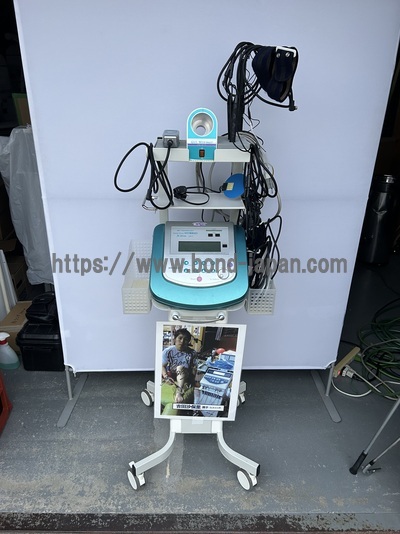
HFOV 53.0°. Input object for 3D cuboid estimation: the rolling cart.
[{"bbox_3d":[-0.004,0.160,1.395,0.480,1.240,0.460,1,24,0],"label":"rolling cart"}]

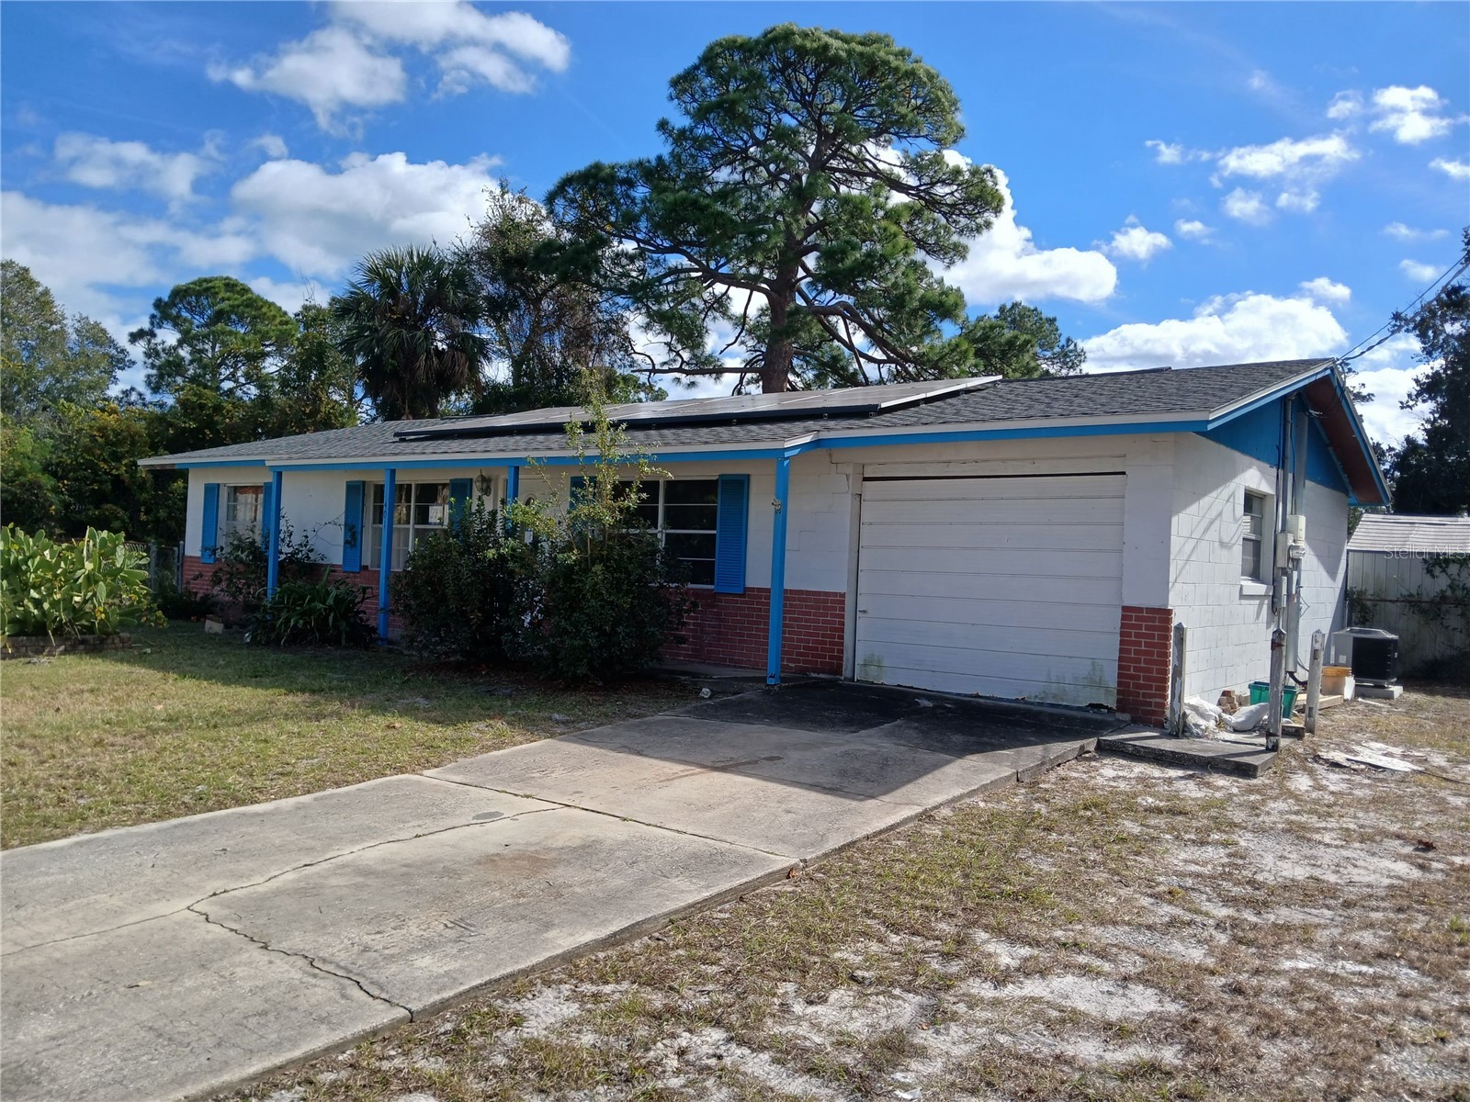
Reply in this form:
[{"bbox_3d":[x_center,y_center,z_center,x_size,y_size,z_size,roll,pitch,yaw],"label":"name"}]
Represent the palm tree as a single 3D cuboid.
[{"bbox_3d":[-9.313,-3.623,30.934,4.200,9.885,4.200,2,-1,39],"label":"palm tree"}]

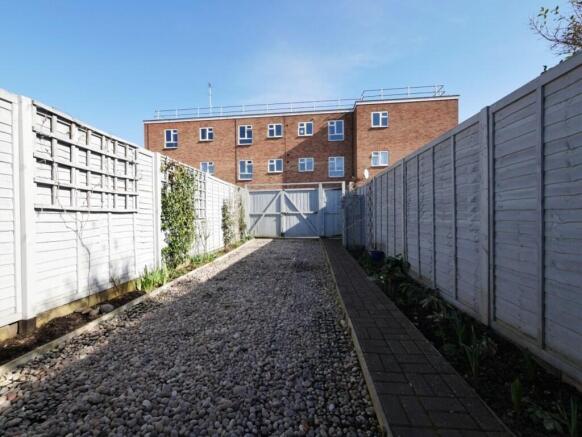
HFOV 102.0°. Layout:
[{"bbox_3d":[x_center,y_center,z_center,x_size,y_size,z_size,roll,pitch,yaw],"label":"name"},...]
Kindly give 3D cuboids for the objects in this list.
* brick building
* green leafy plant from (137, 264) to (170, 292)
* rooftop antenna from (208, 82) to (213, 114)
[{"bbox_3d":[-0.100,-4.200,21.200,23.400,9.500,9.000,0,1,6],"label":"brick building"},{"bbox_3d":[-1.920,0.800,3.300,0.330,0.300,0.380,0,1,3],"label":"green leafy plant"},{"bbox_3d":[-6.840,-9.950,20.000,0.300,3.100,0.300,0,1,6],"label":"rooftop antenna"}]

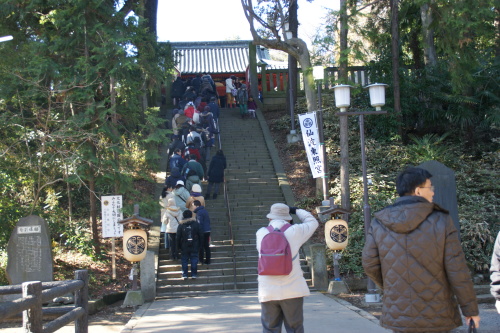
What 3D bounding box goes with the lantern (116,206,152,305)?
[{"bbox_3d":[-2.396,1.833,13.016,0.700,2.085,0.540,-1,-7,-9],"label":"lantern"}]

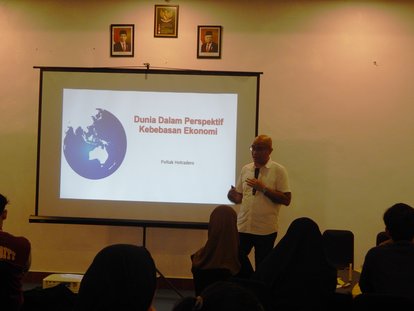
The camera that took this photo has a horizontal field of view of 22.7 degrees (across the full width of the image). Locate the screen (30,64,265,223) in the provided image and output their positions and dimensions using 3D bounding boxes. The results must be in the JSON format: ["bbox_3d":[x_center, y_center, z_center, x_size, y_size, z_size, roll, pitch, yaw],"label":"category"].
[{"bbox_3d":[-0.600,-0.073,10.200,2.280,1.570,0.080,2,0,5],"label":"screen"}]

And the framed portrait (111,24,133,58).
[{"bbox_3d":[-0.907,-1.226,11.010,0.260,0.355,0.025,2,0,5],"label":"framed portrait"}]

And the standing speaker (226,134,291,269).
[{"bbox_3d":[0.424,0.619,8.550,0.530,1.640,0.420,2,0,26],"label":"standing speaker"}]

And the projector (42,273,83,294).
[{"bbox_3d":[-0.979,0.905,7.250,0.300,0.090,0.235,2,6,6],"label":"projector"}]

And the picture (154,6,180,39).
[{"bbox_3d":[-0.435,-1.428,10.970,0.260,0.355,0.025,2,0,5],"label":"picture"}]

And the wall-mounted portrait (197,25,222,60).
[{"bbox_3d":[0.025,-1.203,10.930,0.260,0.355,0.025,2,0,5],"label":"wall-mounted portrait"}]

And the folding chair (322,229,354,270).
[{"bbox_3d":[1.176,1.054,9.200,0.430,0.810,0.480,2,0,0],"label":"folding chair"}]

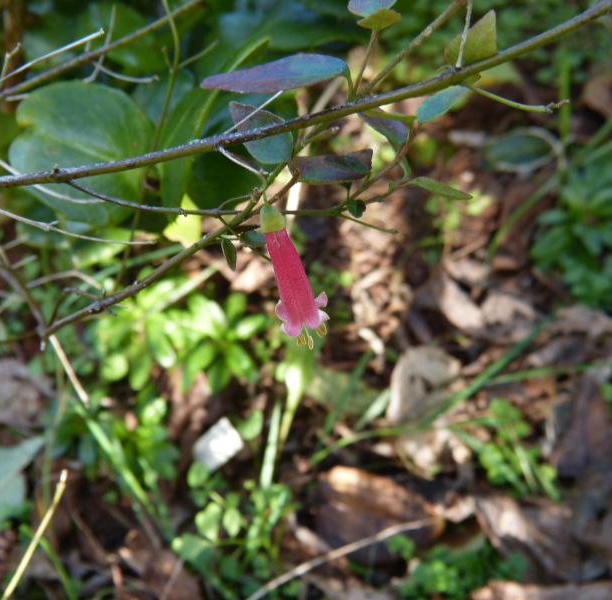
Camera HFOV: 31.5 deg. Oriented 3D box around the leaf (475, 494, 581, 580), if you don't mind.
[{"bbox_3d":[0.123,0.132,0.600,0.036,0.015,0.065,-26,48,-27],"label":"leaf"}]

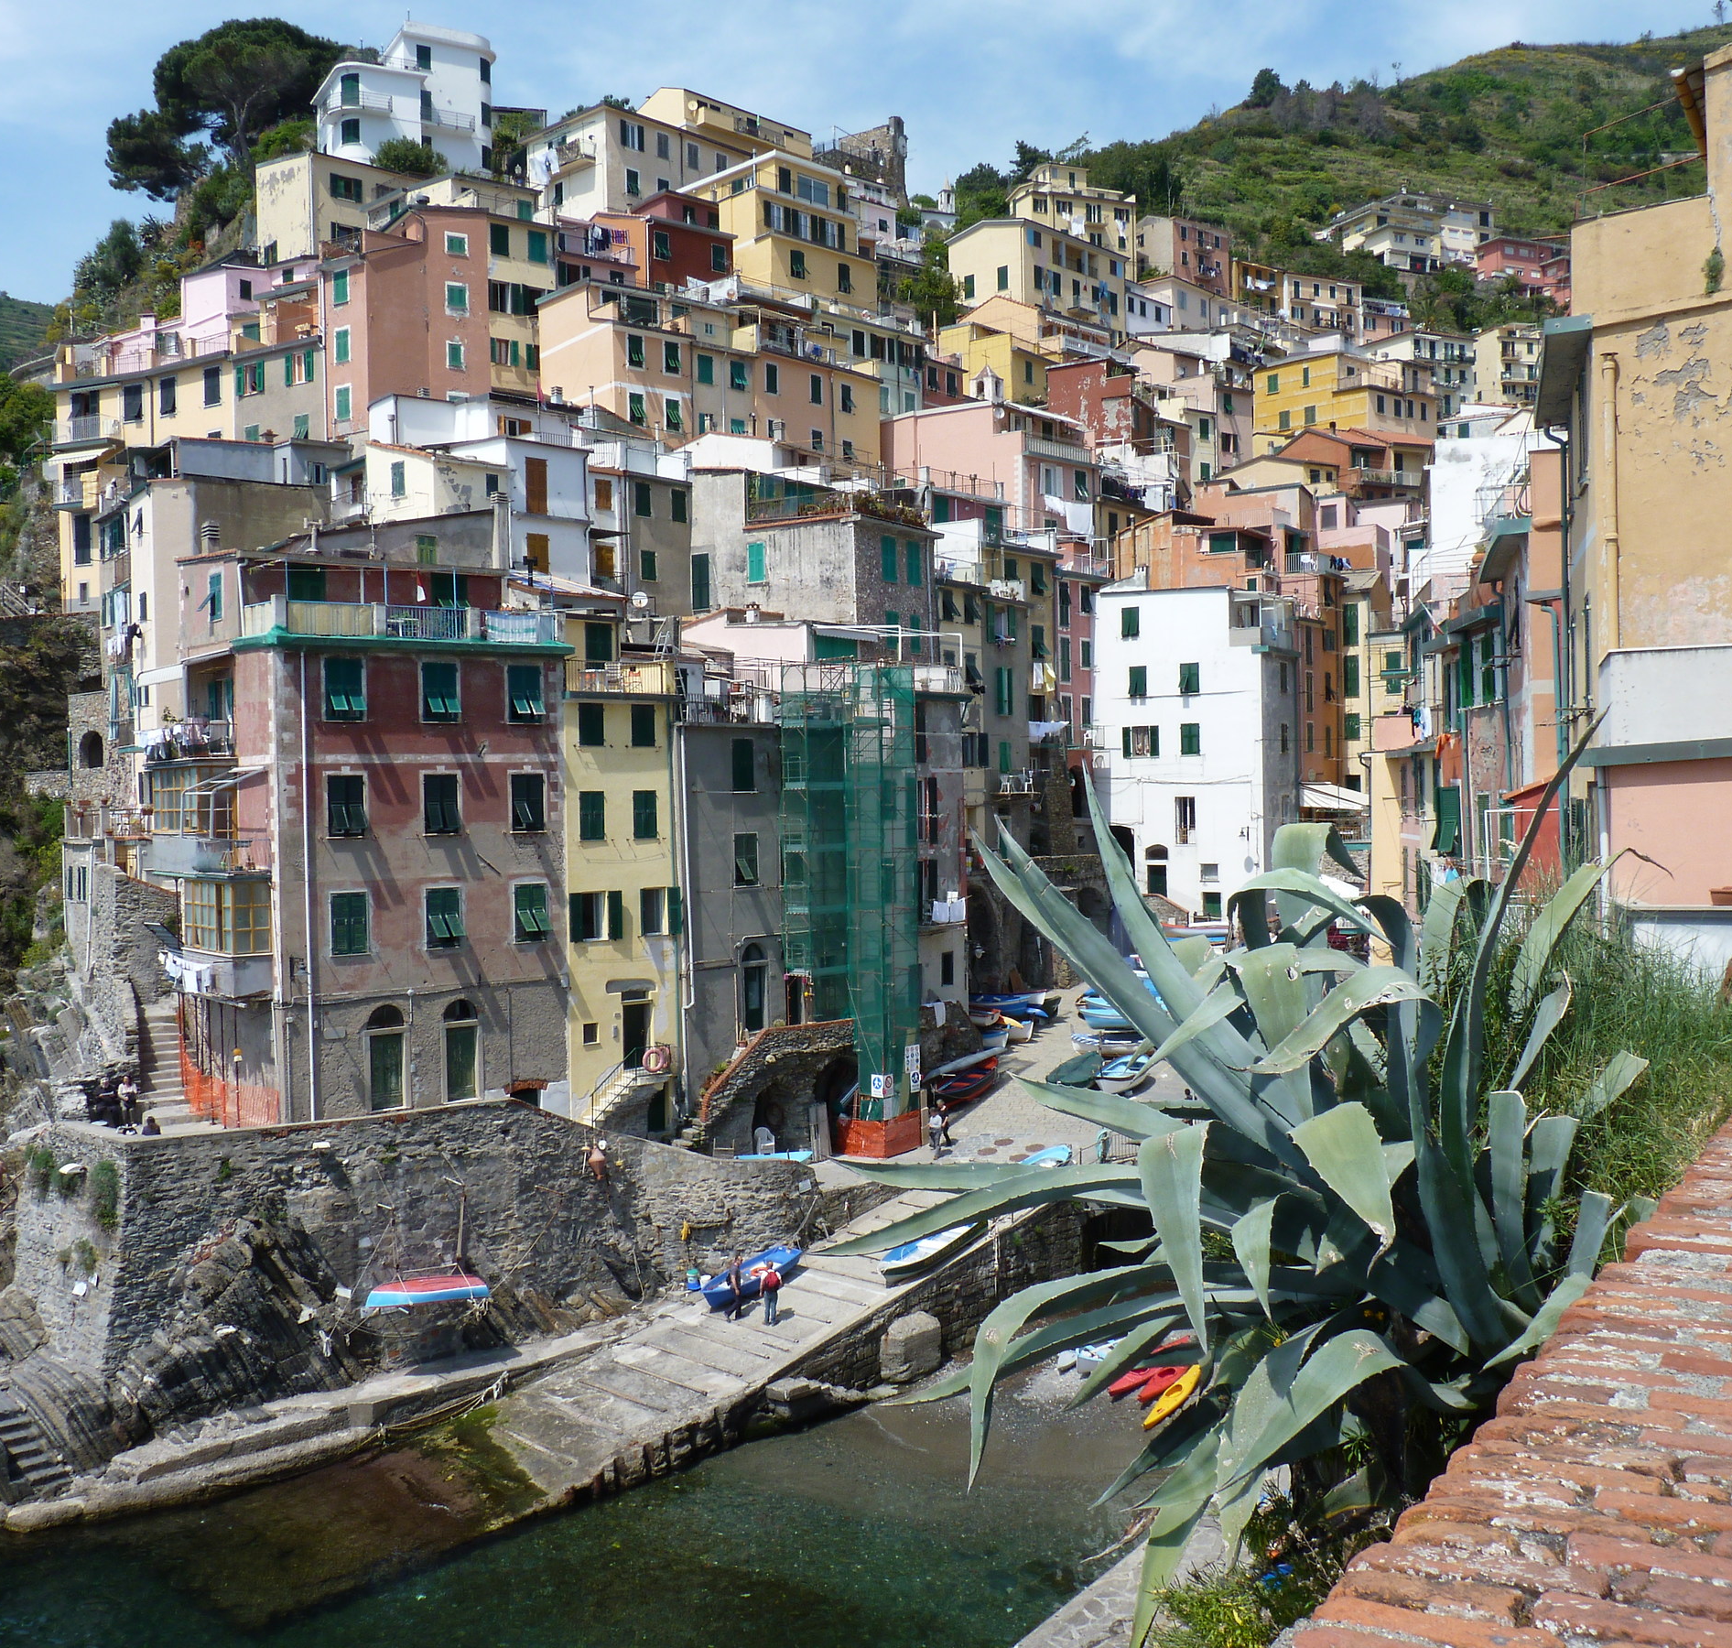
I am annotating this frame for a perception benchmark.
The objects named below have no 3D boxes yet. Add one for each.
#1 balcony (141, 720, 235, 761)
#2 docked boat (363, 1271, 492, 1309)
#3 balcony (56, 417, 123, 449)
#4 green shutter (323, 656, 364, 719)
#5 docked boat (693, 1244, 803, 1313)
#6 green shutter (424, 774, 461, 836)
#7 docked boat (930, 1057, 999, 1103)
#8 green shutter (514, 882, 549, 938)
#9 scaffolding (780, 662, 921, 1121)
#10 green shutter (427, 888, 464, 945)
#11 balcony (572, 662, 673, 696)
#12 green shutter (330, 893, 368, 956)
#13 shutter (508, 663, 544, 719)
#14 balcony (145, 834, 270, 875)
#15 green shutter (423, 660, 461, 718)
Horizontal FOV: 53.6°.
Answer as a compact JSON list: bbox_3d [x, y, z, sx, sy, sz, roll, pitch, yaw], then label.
[{"bbox_3d":[-19.386,-2.380,49.000,3.900,1.120,1.150,-1,0,41],"label":"balcony"},{"bbox_3d":[-11.132,11.873,43.500,3.150,0.550,1.200,-1,0,-14],"label":"docked boat"},{"bbox_3d":[-34.622,-17.363,76.401,3.635,1.250,0.950,-1,0,27],"label":"balcony"},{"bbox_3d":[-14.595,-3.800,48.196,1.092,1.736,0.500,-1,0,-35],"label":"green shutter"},{"bbox_3d":[-3.220,12.800,48.050,1.400,0.680,3.600,-1,9,44],"label":"docked boat"},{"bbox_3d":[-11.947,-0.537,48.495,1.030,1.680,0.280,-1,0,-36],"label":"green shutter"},{"bbox_3d":[3.859,10.167,67.000,1.650,1.000,5.200,-1,0,26],"label":"docked boat"},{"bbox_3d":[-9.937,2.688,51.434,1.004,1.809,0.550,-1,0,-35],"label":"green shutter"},{"bbox_3d":[-0.502,2.566,55.700,4.500,15.200,2.100,-1,0,-34],"label":"scaffolding"},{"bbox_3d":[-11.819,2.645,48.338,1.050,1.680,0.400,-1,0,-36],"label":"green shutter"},{"bbox_3d":[-8.050,-4.513,54.285,3.701,1.200,1.700,-1,0,-31],"label":"balcony"},{"bbox_3d":[-14.589,2.837,48.416,1.015,1.745,0.100,-1,0,-35],"label":"green shutter"},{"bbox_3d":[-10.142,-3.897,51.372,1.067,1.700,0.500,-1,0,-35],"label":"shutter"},{"bbox_3d":[-18.284,0.834,47.600,1.300,1.150,5.500,-1,0,-40],"label":"balcony"},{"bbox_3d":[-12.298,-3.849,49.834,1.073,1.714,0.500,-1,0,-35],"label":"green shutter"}]

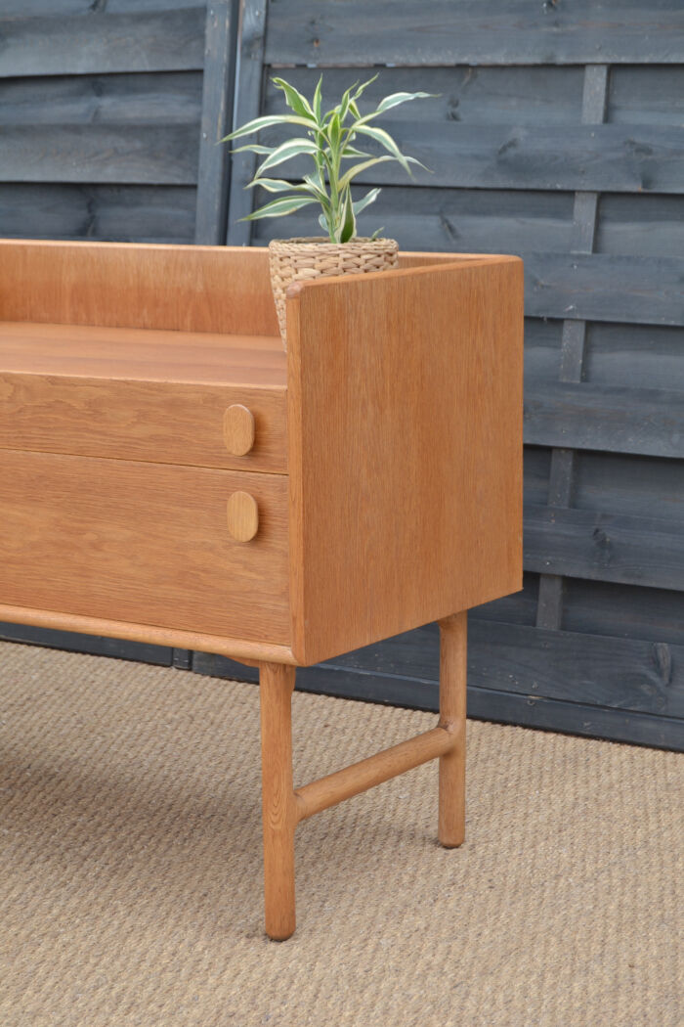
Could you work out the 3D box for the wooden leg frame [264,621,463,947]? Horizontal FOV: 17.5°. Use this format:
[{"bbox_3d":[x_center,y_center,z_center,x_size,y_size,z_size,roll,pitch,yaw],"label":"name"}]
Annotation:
[{"bbox_3d":[0.030,0.273,2.467,0.037,0.305,0.388,6,12,33],"label":"wooden leg frame"}]

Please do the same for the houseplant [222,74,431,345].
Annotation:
[{"bbox_3d":[-0.014,-0.323,2.439,0.232,0.311,0.209,-1,10,0],"label":"houseplant"}]

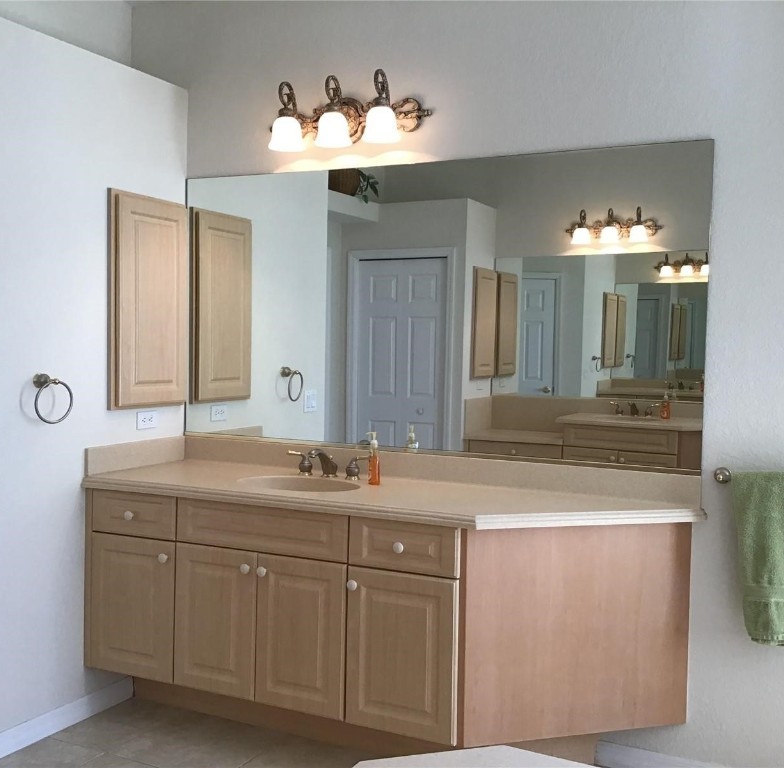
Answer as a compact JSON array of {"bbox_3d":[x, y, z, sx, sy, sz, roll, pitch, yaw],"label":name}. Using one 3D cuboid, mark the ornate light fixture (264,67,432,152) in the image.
[{"bbox_3d":[-0.206,-1.016,3.436,0.705,0.267,0.201,2,3,25],"label":"ornate light fixture"}]

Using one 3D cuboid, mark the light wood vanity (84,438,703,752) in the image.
[{"bbox_3d":[-0.057,0.779,3.217,2.122,1.022,0.586,2,3,25],"label":"light wood vanity"}]

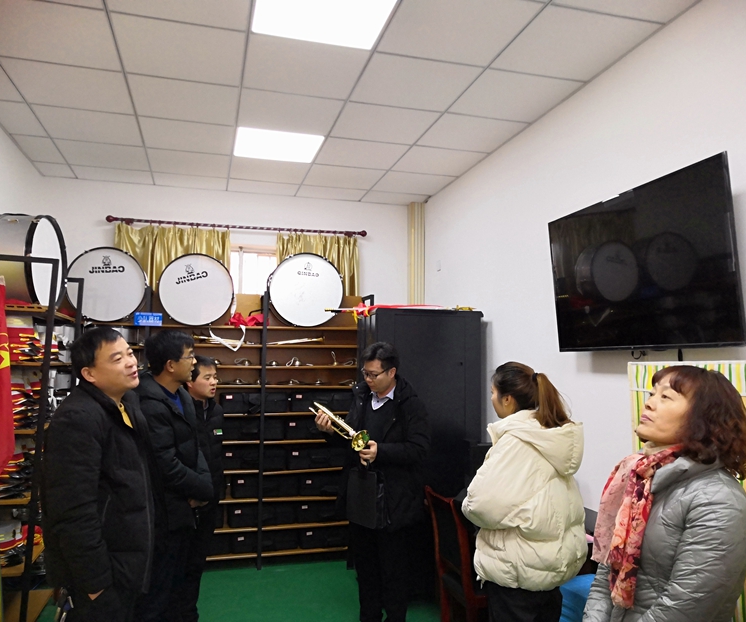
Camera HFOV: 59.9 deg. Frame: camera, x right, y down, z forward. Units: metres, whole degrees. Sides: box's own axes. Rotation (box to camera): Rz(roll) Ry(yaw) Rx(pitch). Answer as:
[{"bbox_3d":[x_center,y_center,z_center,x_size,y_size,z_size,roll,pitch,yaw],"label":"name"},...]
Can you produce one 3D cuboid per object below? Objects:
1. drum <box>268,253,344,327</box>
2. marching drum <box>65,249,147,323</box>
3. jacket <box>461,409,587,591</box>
[{"bbox_3d":[-0.576,-0.156,5.403,0.615,0.615,0.280,2,-5,-15],"label":"drum"},{"bbox_3d":[-2.034,-0.187,4.990,0.570,0.570,0.260,2,-5,-15],"label":"marching drum"},{"bbox_3d":[0.576,0.705,2.460,0.430,0.690,0.510,-3,-7,40],"label":"jacket"}]

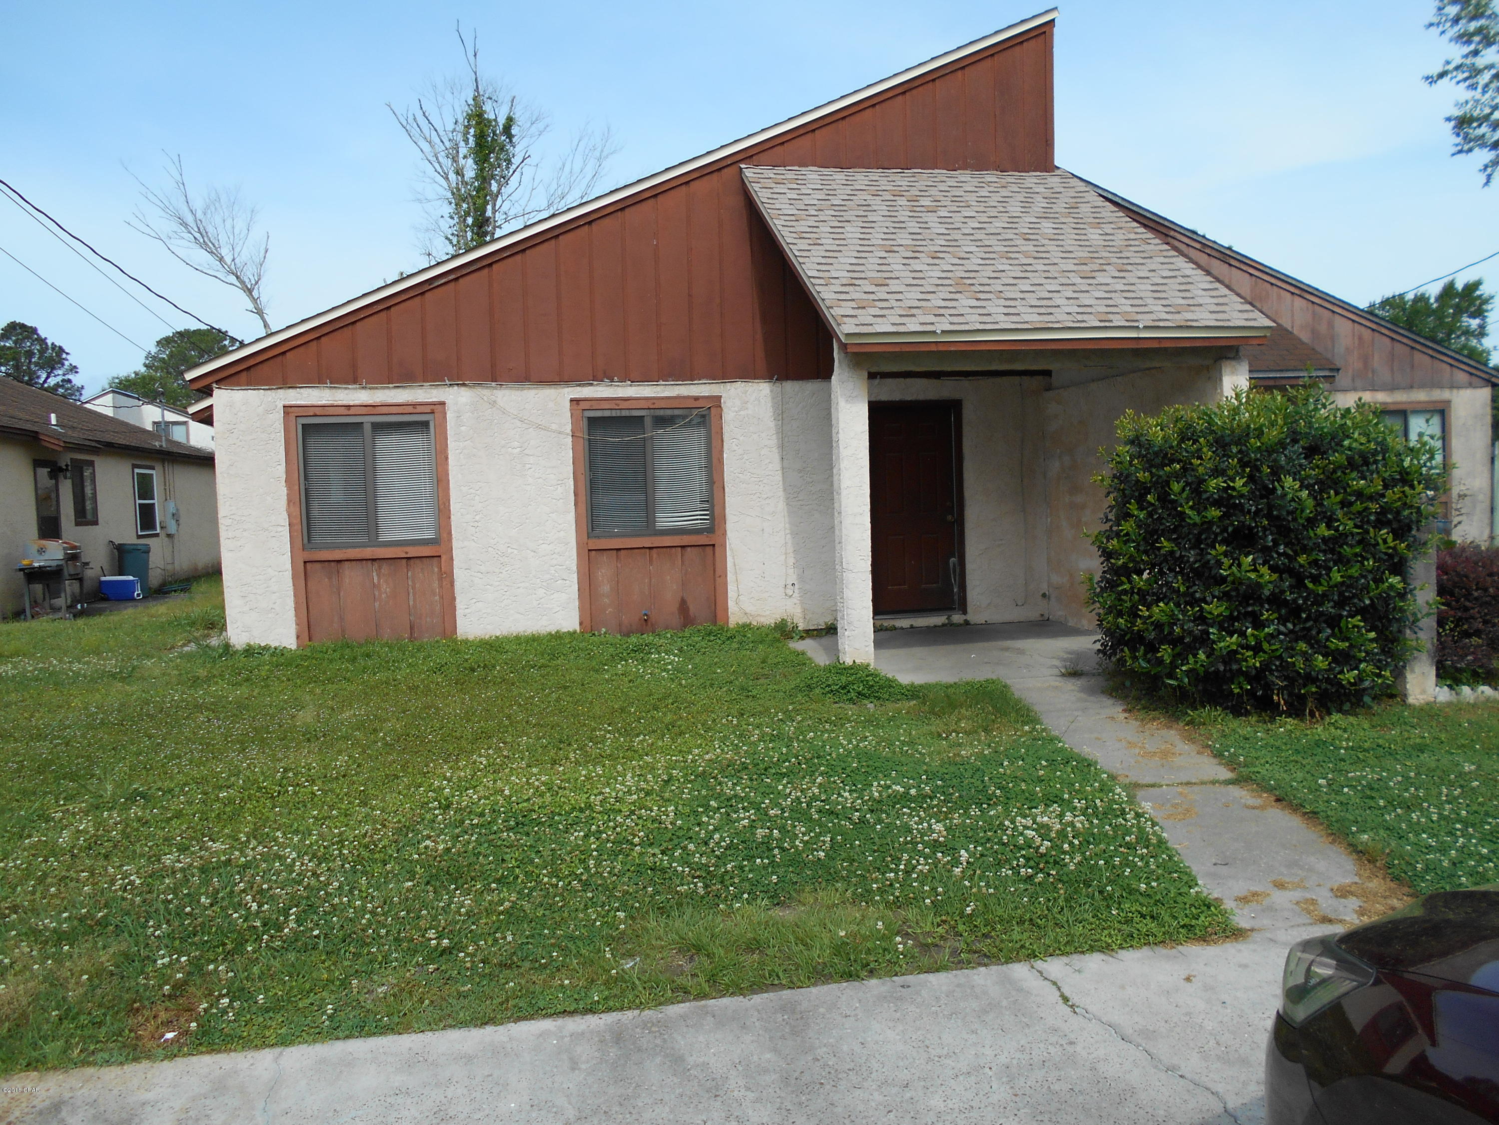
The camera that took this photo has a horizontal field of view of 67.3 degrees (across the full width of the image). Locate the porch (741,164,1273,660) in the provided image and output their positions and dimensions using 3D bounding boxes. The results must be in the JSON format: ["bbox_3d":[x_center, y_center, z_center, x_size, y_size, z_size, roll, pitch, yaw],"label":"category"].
[{"bbox_3d":[1.921,-1.510,9.407,3.270,4.500,3.430,-2,3,-10],"label":"porch"}]

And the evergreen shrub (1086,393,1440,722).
[{"bbox_3d":[3.044,-0.066,6.843,1.800,1.860,1.850,-2,3,-10],"label":"evergreen shrub"}]

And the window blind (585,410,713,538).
[{"bbox_3d":[-0.950,-0.845,10.728,1.195,1.191,0.060,-2,3,-10],"label":"window blind"}]

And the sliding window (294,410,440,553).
[{"bbox_3d":[-3.478,-0.735,10.321,1.210,1.220,0.090,-3,3,-10],"label":"sliding window"}]

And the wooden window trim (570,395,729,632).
[{"bbox_3d":[-0.933,-0.451,10.694,1.422,2.211,0.090,-2,3,-10],"label":"wooden window trim"}]

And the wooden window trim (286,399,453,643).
[{"bbox_3d":[-3.428,-0.333,10.240,1.396,2.206,0.090,-2,3,-10],"label":"wooden window trim"}]

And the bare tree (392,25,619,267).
[{"bbox_3d":[-5.784,-6.288,26.576,5.300,12.672,4.900,-2,3,-10],"label":"bare tree"}]

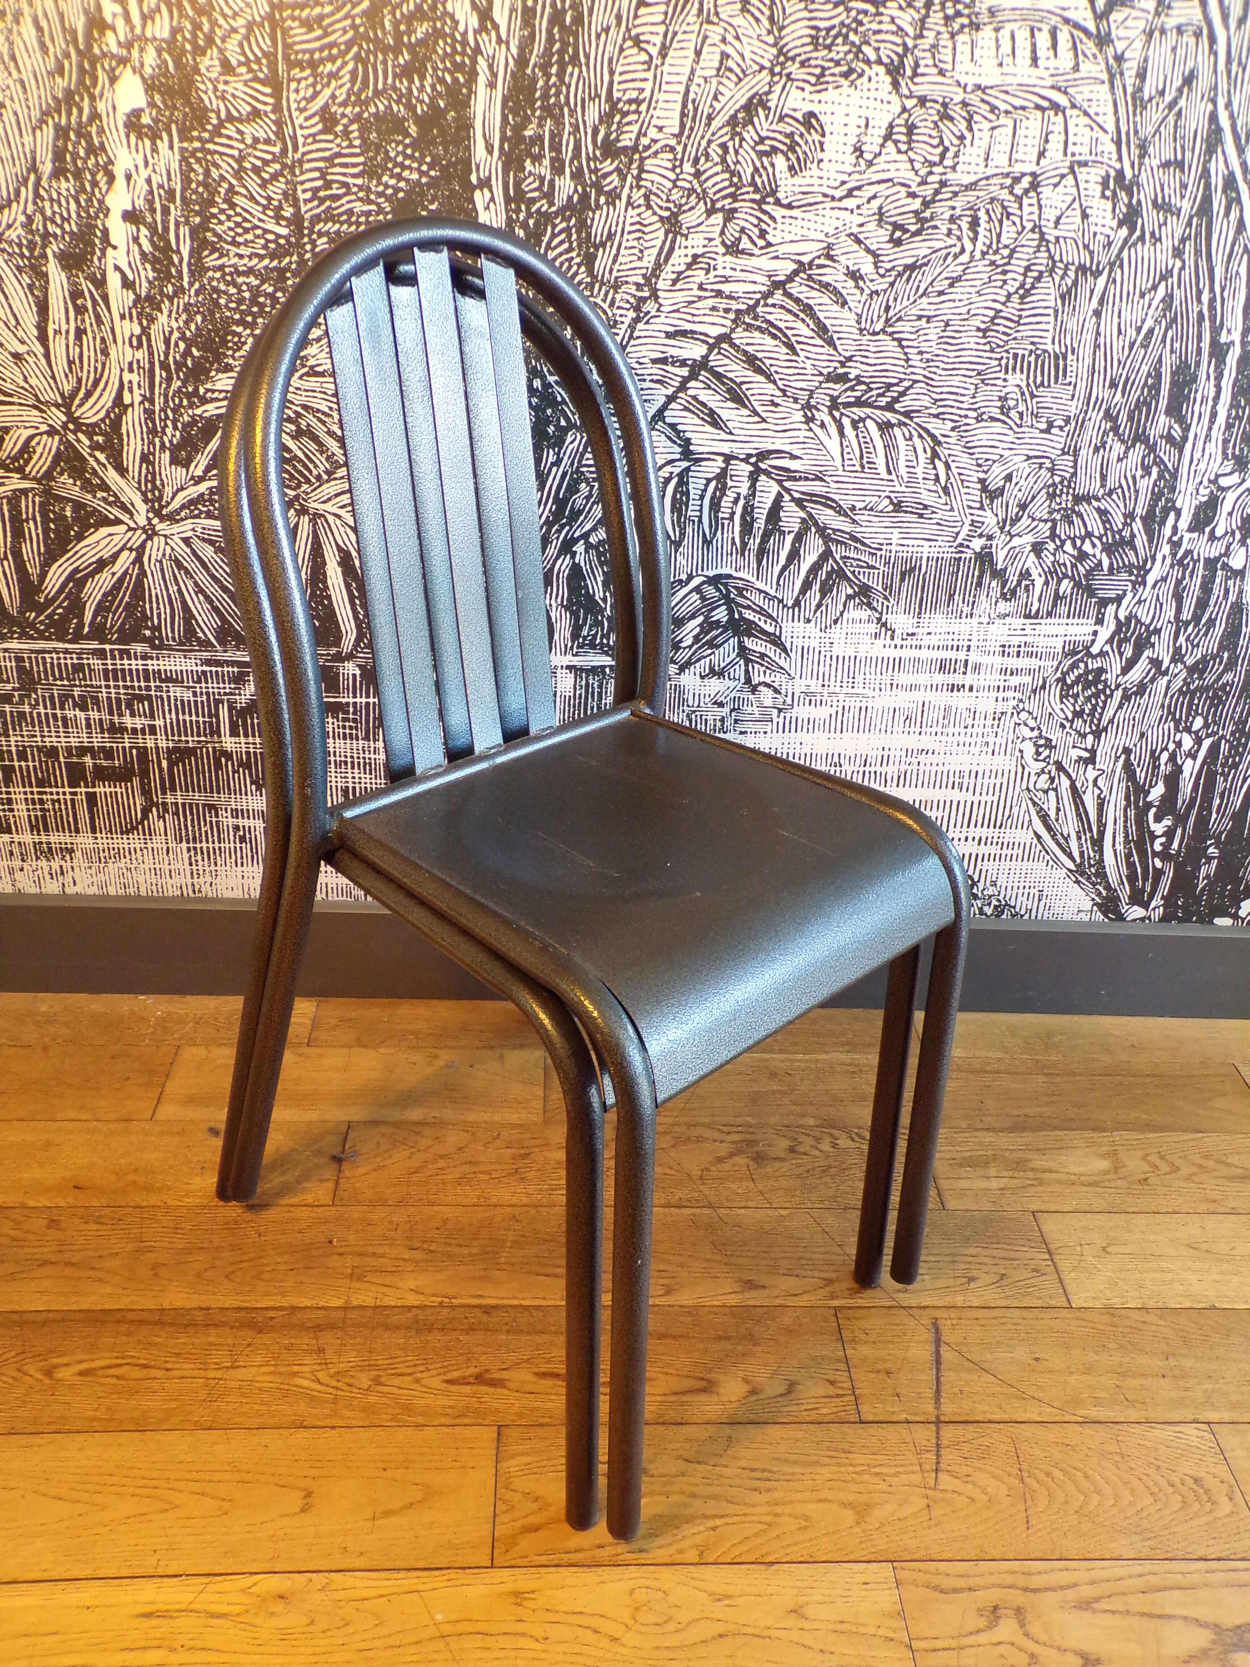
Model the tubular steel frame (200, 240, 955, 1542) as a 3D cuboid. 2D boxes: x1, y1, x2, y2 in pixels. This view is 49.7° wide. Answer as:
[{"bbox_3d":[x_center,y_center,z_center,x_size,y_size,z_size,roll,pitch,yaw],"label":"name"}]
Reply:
[{"bbox_3d":[-0.022,0.014,1.067,0.438,0.859,0.532,-23,41,-39],"label":"tubular steel frame"}]

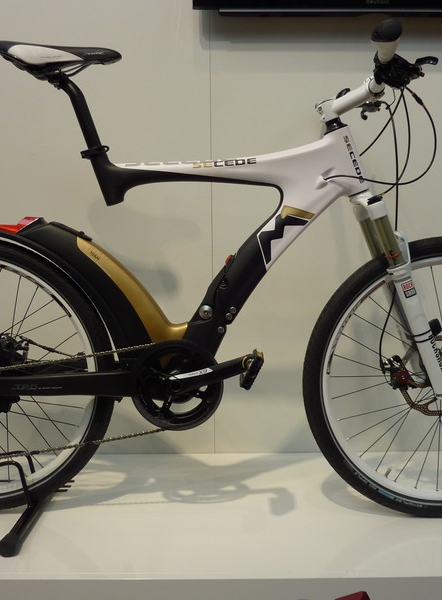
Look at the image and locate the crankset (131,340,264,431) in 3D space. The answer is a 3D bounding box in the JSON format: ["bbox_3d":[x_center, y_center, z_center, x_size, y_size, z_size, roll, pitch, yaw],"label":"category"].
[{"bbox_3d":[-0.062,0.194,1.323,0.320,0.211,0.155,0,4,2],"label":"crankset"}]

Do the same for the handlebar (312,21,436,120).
[{"bbox_3d":[0.308,-0.462,1.301,0.190,0.120,0.610,0,4,2],"label":"handlebar"}]

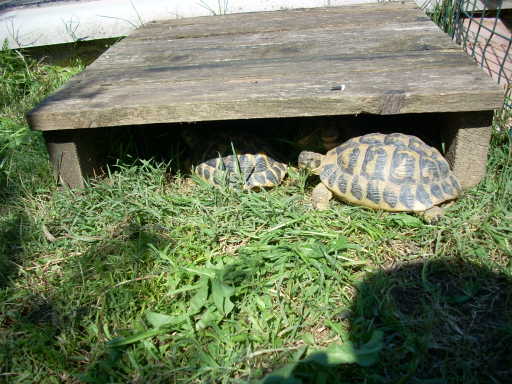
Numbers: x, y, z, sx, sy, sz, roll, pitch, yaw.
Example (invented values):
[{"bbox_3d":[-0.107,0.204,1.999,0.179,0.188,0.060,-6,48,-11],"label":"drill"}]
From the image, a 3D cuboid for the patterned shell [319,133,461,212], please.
[{"bbox_3d":[0.179,-0.034,0.740,0.185,0.083,0.132,8,30,24],"label":"patterned shell"}]

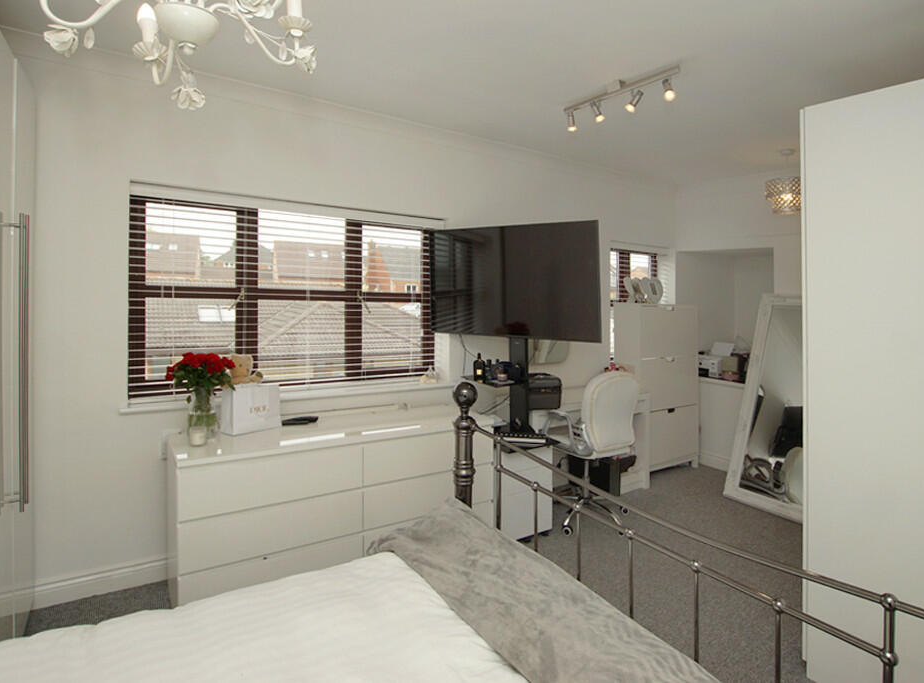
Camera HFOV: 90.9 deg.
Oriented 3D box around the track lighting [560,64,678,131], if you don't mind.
[{"bbox_3d":[0.852,-1.327,2.500,0.100,0.150,0.680,-3,4,-45],"label":"track lighting"}]

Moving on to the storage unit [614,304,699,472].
[{"bbox_3d":[1.732,0.403,4.050,0.790,1.480,0.300,-2,3,-32],"label":"storage unit"}]

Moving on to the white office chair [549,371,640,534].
[{"bbox_3d":[0.870,0.690,3.100,0.570,0.990,0.590,-2,3,-30],"label":"white office chair"}]

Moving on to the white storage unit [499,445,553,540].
[{"bbox_3d":[0.255,0.915,2.910,0.400,0.560,0.480,-2,3,-32],"label":"white storage unit"}]

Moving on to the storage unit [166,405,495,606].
[{"bbox_3d":[-0.640,0.843,2.506,1.600,0.760,0.490,-2,3,-32],"label":"storage unit"}]

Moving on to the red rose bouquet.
[{"bbox_3d":[-1.288,0.277,2.250,0.330,0.440,0.310,-2,3,-32],"label":"red rose bouquet"}]

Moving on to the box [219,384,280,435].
[{"bbox_3d":[-1.118,0.352,2.444,0.240,0.245,0.115,-3,4,-41],"label":"box"}]

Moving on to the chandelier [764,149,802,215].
[{"bbox_3d":[2.503,-1.227,3.500,0.280,0.490,0.280,0,3,0],"label":"chandelier"}]

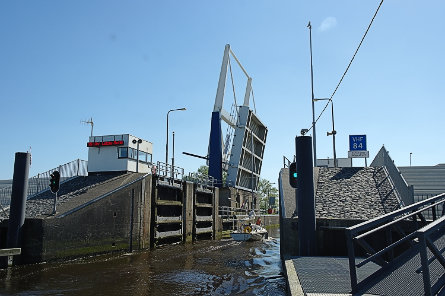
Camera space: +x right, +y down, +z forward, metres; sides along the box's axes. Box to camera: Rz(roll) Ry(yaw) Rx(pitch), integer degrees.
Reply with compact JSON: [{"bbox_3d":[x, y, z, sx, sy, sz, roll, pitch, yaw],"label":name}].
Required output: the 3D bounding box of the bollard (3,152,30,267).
[{"bbox_3d":[-9.680,2.842,16.870,0.650,5.253,0.650,-3,-11,18],"label":"bollard"}]

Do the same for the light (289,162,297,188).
[{"bbox_3d":[3.159,1.193,15.500,0.525,1.123,0.350,-3,-11,18],"label":"light"}]

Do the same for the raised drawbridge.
[{"bbox_3d":[2.487,-3.400,49.853,5.244,18.569,11.750,-3,-11,18],"label":"raised drawbridge"}]

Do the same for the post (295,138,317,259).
[{"bbox_3d":[3.411,2.037,14.752,0.650,5.087,0.650,-3,-11,18],"label":"post"}]

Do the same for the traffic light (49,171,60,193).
[{"bbox_3d":[-8.405,1.718,17.929,0.525,1.104,0.350,-3,-11,18],"label":"traffic light"}]

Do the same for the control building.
[{"bbox_3d":[-7.251,0.699,25.993,3.102,2.541,3.340,-3,-11,18],"label":"control building"}]

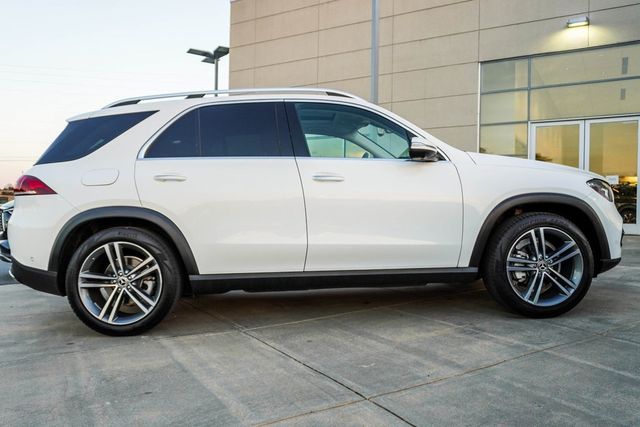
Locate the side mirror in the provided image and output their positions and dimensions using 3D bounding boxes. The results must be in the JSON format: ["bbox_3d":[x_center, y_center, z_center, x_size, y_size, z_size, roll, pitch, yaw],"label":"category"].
[{"bbox_3d":[0.724,-0.446,3.504,0.190,0.180,0.240,-2,1,-4],"label":"side mirror"}]

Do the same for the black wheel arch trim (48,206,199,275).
[{"bbox_3d":[-1.336,0.193,3.422,1.000,0.490,0.100,-2,1,-4],"label":"black wheel arch trim"}]

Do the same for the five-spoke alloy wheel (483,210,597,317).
[{"bbox_3d":[1.615,0.374,3.705,0.770,0.765,0.270,-2,1,-4],"label":"five-spoke alloy wheel"}]

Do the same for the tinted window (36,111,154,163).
[{"bbox_3d":[-1.578,-0.551,3.558,0.820,0.400,0.090,-2,-19,2],"label":"tinted window"}]

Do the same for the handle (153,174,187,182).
[{"bbox_3d":[-1.032,-0.240,3.431,0.225,0.055,0.055,-2,1,-4],"label":"handle"}]

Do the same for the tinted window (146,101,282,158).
[{"bbox_3d":[-0.749,-0.597,3.584,0.980,0.450,0.060,-2,-20,-4],"label":"tinted window"}]

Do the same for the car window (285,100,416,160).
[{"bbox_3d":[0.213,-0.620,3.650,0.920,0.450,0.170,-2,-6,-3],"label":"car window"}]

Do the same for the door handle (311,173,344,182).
[{"bbox_3d":[0.059,-0.252,3.499,0.225,0.060,0.055,-2,1,-4],"label":"door handle"}]

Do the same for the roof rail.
[{"bbox_3d":[-0.641,-0.874,3.783,1.970,0.160,0.080,-2,1,-4],"label":"roof rail"}]

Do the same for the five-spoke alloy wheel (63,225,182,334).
[{"bbox_3d":[-1.368,0.468,3.518,0.765,0.755,0.270,-2,1,-4],"label":"five-spoke alloy wheel"}]

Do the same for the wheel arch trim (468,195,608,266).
[{"bbox_3d":[1.577,0.109,3.614,1.040,0.510,0.120,-2,1,-4],"label":"wheel arch trim"}]

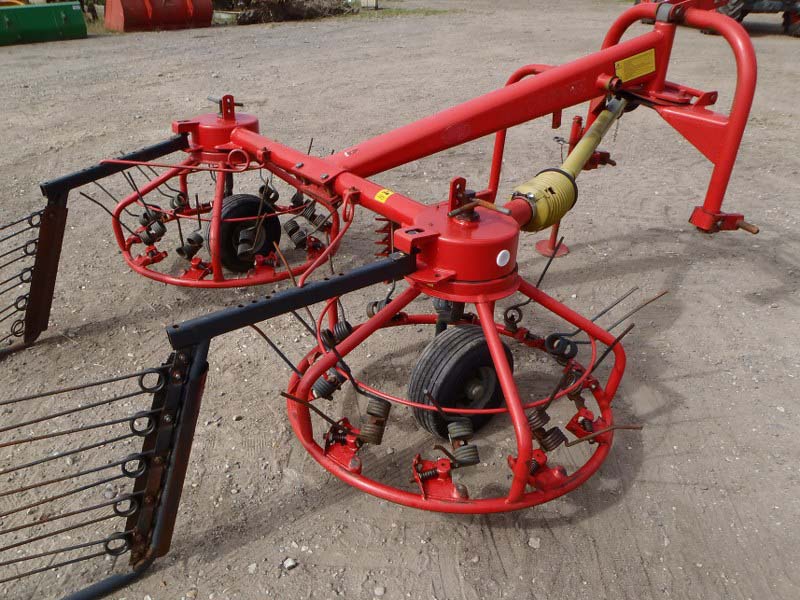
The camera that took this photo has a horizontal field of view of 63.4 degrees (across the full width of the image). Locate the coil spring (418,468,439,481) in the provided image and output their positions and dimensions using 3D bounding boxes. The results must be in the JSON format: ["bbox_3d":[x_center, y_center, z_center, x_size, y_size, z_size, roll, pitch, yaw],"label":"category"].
[{"bbox_3d":[0.075,0.456,1.685,0.049,0.024,0.024,-15,57,-7],"label":"coil spring"}]

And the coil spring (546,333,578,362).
[{"bbox_3d":[0.545,0.160,2.178,0.103,0.064,0.064,29,6,-40],"label":"coil spring"}]

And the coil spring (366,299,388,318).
[{"bbox_3d":[-0.078,0.033,2.339,0.064,0.064,0.103,-23,0,-45],"label":"coil spring"}]

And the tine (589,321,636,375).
[{"bbox_3d":[0.591,0.144,1.818,0.012,0.236,0.012,44,47,19],"label":"tine"}]

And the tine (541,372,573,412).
[{"bbox_3d":[0.384,0.227,1.599,0.012,0.244,0.012,-2,60,-3],"label":"tine"}]

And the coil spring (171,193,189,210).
[{"bbox_3d":[-1.151,-0.512,3.362,0.103,0.064,0.064,-26,21,30],"label":"coil spring"}]

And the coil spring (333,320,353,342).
[{"bbox_3d":[-0.193,0.113,2.196,0.047,0.064,0.064,-22,0,13],"label":"coil spring"}]

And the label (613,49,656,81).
[{"bbox_3d":[1.218,-1.202,3.333,0.332,0.115,0.004,-27,38,-29],"label":"label"}]

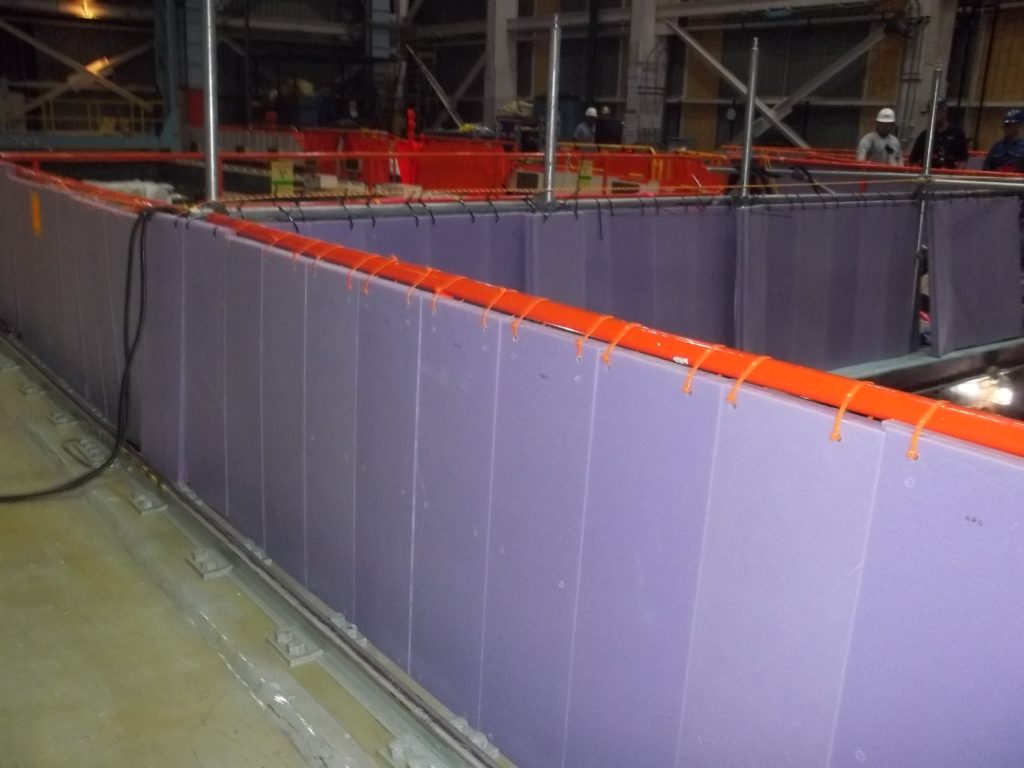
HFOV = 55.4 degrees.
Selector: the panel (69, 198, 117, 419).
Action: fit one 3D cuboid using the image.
[{"bbox_3d":[-1.924,-0.360,4.501,0.035,0.980,0.314,-8,19,-37],"label":"panel"}]

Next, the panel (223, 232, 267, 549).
[{"bbox_3d":[-0.861,0.033,3.202,0.035,0.980,0.312,-8,19,-37],"label":"panel"}]

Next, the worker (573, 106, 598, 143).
[{"bbox_3d":[1.232,-3.929,17.024,0.360,1.730,0.500,13,18,34],"label":"worker"}]

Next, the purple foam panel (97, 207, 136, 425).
[{"bbox_3d":[-1.691,-0.266,4.323,0.044,1.039,0.374,-9,19,-38],"label":"purple foam panel"}]

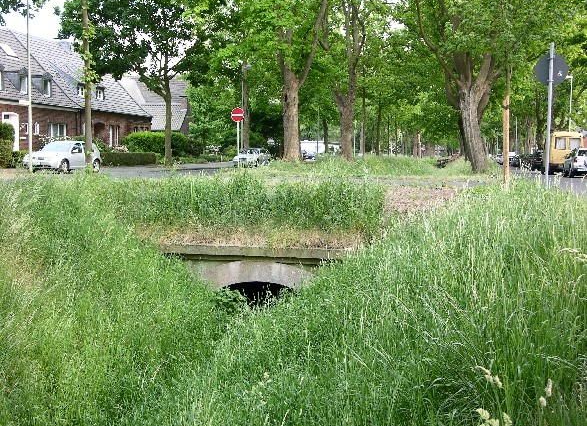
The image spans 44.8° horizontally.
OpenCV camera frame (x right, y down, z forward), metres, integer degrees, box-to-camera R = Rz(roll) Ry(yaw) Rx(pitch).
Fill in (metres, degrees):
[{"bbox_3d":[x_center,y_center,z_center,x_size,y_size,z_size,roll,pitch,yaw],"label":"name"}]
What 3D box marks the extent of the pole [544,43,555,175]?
[{"bbox_3d":[4.569,-1.641,12.700,0.070,2.750,0.070,1,5,13],"label":"pole"}]

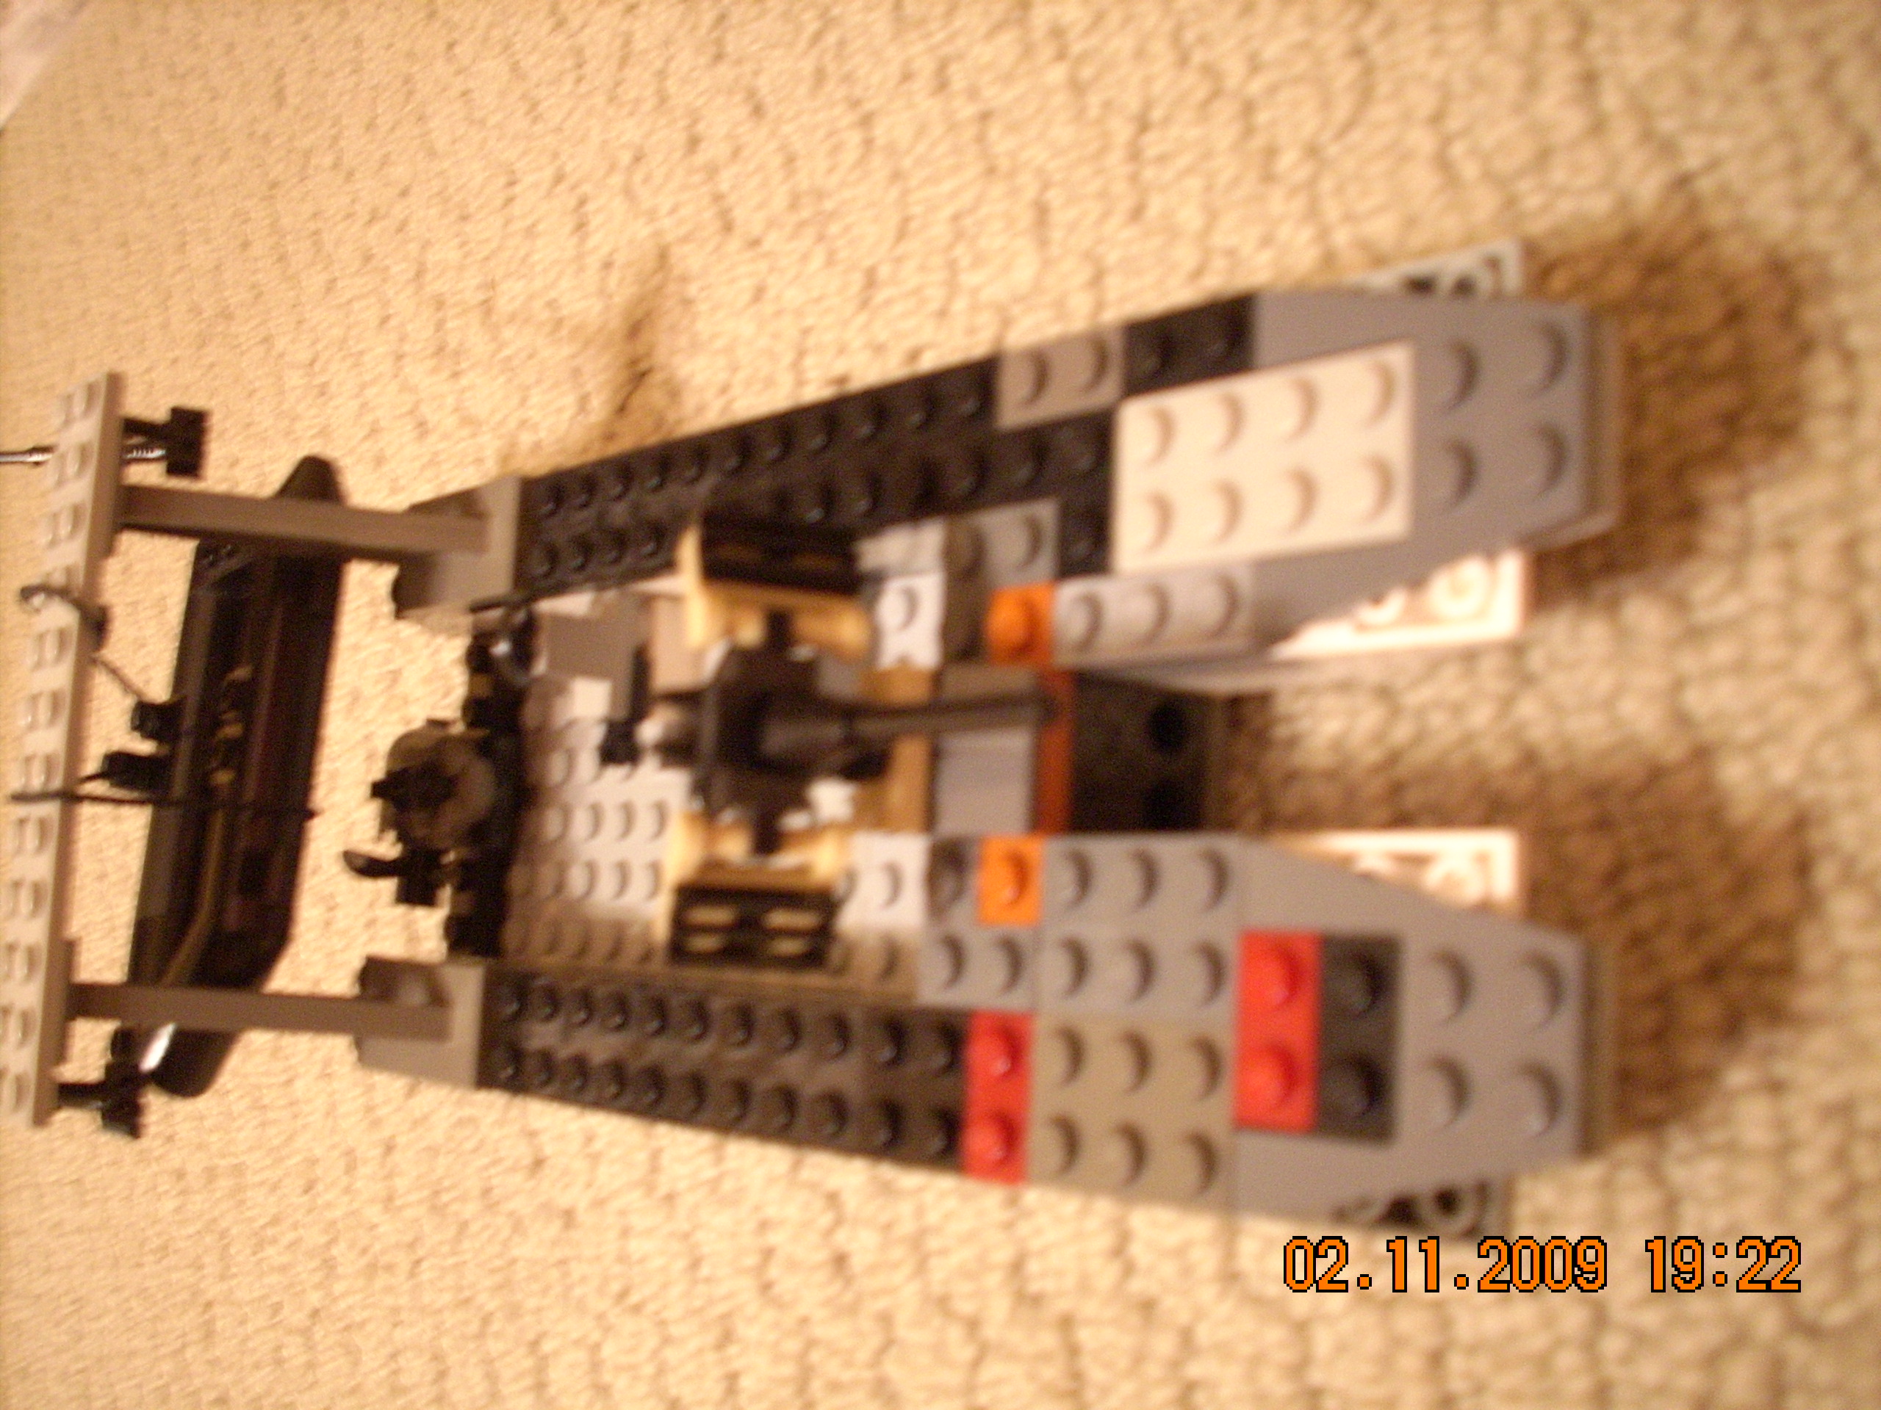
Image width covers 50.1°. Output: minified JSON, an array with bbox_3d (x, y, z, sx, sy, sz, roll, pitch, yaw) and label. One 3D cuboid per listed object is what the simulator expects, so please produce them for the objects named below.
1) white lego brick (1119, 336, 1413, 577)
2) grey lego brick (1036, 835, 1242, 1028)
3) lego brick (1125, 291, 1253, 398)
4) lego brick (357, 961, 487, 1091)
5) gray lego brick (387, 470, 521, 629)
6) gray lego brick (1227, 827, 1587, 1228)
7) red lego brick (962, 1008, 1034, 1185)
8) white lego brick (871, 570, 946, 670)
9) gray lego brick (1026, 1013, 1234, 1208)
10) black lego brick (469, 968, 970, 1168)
[{"bbox_3d":[0.028,-0.021,0.176,0.032,0.005,0.016,-4,80,47],"label":"white lego brick"},{"bbox_3d":[0.018,0.020,0.181,0.024,0.006,0.016,-5,80,46],"label":"grey lego brick"},{"bbox_3d":[0.024,-0.032,0.185,0.016,0.006,0.008,-5,80,46],"label":"lego brick"},{"bbox_3d":[-0.066,0.043,0.270,0.030,0.009,0.016,-5,80,46],"label":"lego brick"},{"bbox_3d":[-0.063,-0.021,0.277,0.030,0.009,0.016,-5,80,46],"label":"gray lego brick"},{"bbox_3d":[0.037,0.026,0.160,0.032,0.005,0.032,-4,80,47],"label":"gray lego brick"},{"bbox_3d":[0.006,0.037,0.191,0.008,0.006,0.016,-5,80,46],"label":"red lego brick"},{"bbox_3d":[-0.003,-0.010,0.238,0.009,0.006,0.010,-5,80,46],"label":"white lego brick"},{"bbox_3d":[0.017,0.036,0.179,0.024,0.005,0.016,-4,80,47],"label":"gray lego brick"},{"bbox_3d":[-0.027,0.039,0.225,0.088,0.005,0.016,-4,80,47],"label":"black lego brick"}]

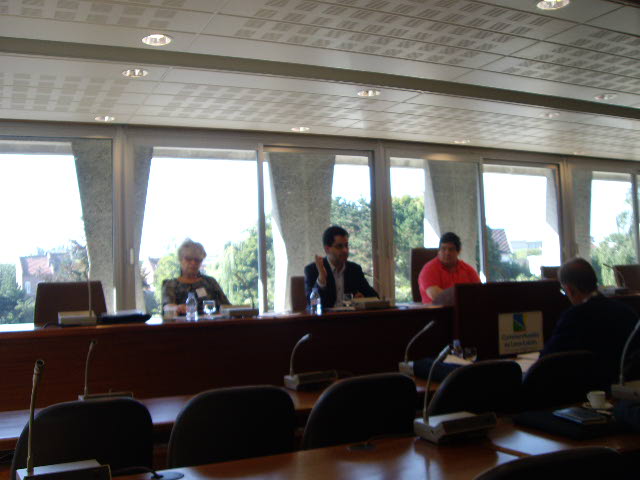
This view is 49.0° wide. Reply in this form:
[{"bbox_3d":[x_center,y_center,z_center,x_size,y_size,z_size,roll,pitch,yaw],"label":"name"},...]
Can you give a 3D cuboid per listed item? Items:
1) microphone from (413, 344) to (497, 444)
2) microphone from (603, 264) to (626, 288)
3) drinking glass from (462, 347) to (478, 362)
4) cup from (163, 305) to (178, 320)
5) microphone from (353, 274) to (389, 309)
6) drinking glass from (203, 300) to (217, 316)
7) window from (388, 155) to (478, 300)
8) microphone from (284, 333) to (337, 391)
[{"bbox_3d":[0.450,0.466,2.197,0.250,0.305,0.210,-1,-2,-24],"label":"microphone"},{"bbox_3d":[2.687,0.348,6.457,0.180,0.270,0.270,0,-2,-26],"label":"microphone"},{"bbox_3d":[0.782,0.610,3.644,0.072,0.105,0.072,-1,-2,-24],"label":"drinking glass"},{"bbox_3d":[-0.930,0.448,4.383,0.082,0.090,0.082,-1,-2,-24],"label":"cup"},{"bbox_3d":[0.350,0.381,5.295,0.280,0.270,0.300,0,-2,-26],"label":"microphone"},{"bbox_3d":[-0.722,0.460,4.594,0.080,0.112,0.080,0,-2,-26],"label":"drinking glass"},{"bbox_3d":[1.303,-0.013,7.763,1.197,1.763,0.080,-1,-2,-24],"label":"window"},{"bbox_3d":[-0.004,0.572,3.393,0.260,0.280,0.280,0,-2,-26],"label":"microphone"}]

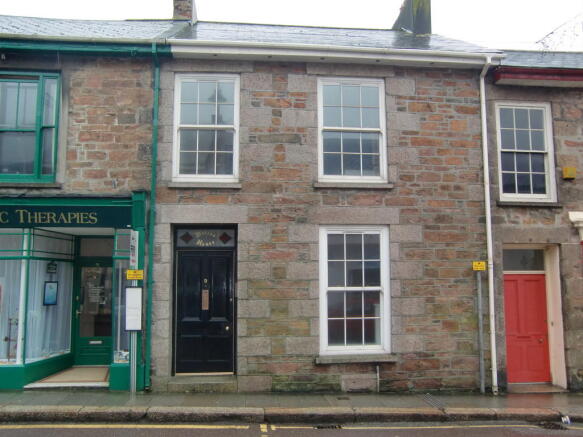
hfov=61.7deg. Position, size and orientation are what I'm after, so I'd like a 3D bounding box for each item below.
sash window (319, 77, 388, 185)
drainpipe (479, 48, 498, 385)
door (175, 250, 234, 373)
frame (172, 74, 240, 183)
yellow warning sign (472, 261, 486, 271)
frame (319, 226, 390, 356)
[{"bbox_3d":[1.018,-1.485,8.323,1.182,1.790,0.120,0,-6,-5],"label":"sash window"},{"bbox_3d":[3.328,0.073,8.146,0.100,5.610,0.240,0,-6,-5],"label":"drainpipe"},{"bbox_3d":[-1.394,1.494,7.859,0.931,1.945,0.070,0,-6,-5],"label":"door"},{"bbox_3d":[-1.414,-1.482,8.089,1.062,1.796,0.120,0,-6,-5],"label":"frame"},{"bbox_3d":[3.115,0.791,8.094,0.228,0.155,0.020,0,-6,-5],"label":"yellow warning sign"},{"bbox_3d":[1.021,1.185,8.056,1.179,2.097,0.120,0,-6,-5],"label":"frame"}]

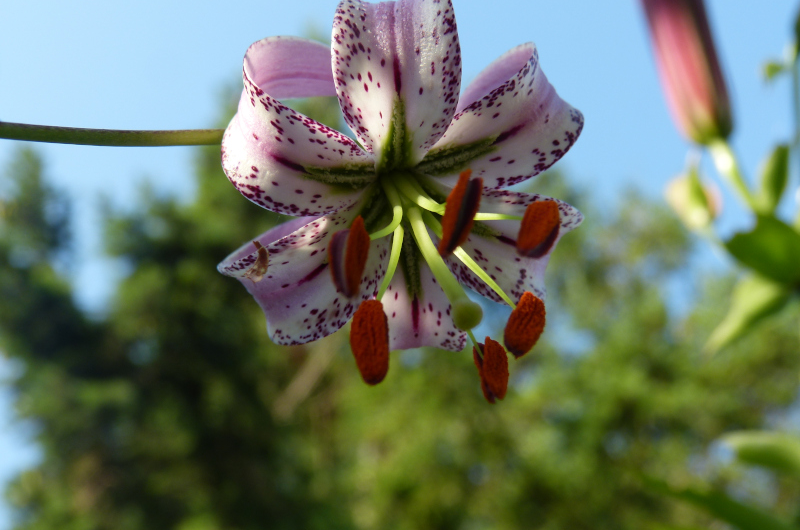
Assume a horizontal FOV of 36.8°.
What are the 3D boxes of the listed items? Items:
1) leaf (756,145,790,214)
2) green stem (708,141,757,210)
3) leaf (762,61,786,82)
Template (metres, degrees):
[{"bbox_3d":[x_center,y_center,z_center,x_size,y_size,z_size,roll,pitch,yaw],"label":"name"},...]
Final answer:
[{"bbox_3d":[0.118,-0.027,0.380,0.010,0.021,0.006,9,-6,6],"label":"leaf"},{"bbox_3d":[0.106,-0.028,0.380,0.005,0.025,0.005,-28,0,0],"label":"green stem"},{"bbox_3d":[0.128,-0.066,0.410,0.008,0.008,0.005,-1,-14,6],"label":"leaf"}]

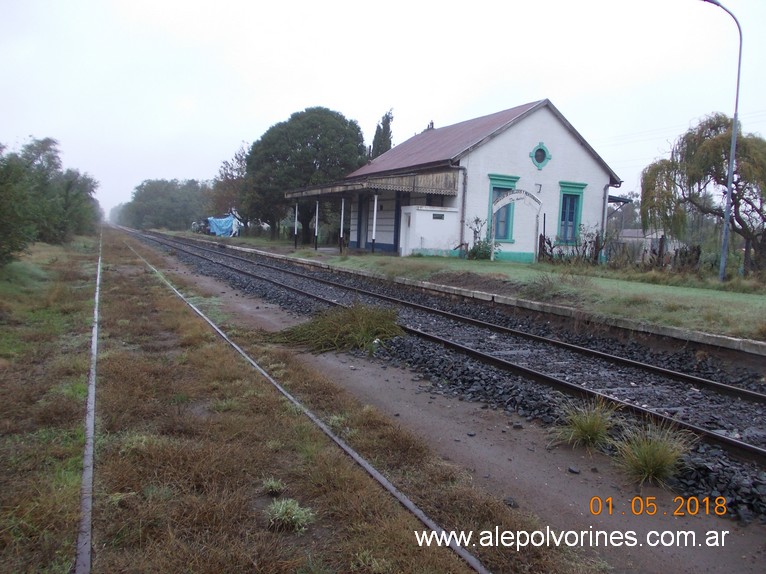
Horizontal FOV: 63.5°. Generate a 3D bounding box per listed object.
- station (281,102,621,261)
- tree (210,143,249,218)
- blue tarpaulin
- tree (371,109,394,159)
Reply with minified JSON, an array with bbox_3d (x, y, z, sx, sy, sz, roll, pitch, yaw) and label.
[{"bbox_3d":[3.096,-5.668,34.468,14.200,7.650,13.400,1,5,-24],"label":"station"},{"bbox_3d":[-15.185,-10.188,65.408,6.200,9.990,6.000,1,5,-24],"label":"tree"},{"bbox_3d":[-15.741,-5.928,60.000,2.700,2.100,1.100,2,5,-5],"label":"blue tarpaulin"},{"bbox_3d":[-0.370,-11.274,63.565,2.800,13.830,2.800,1,5,-24],"label":"tree"}]

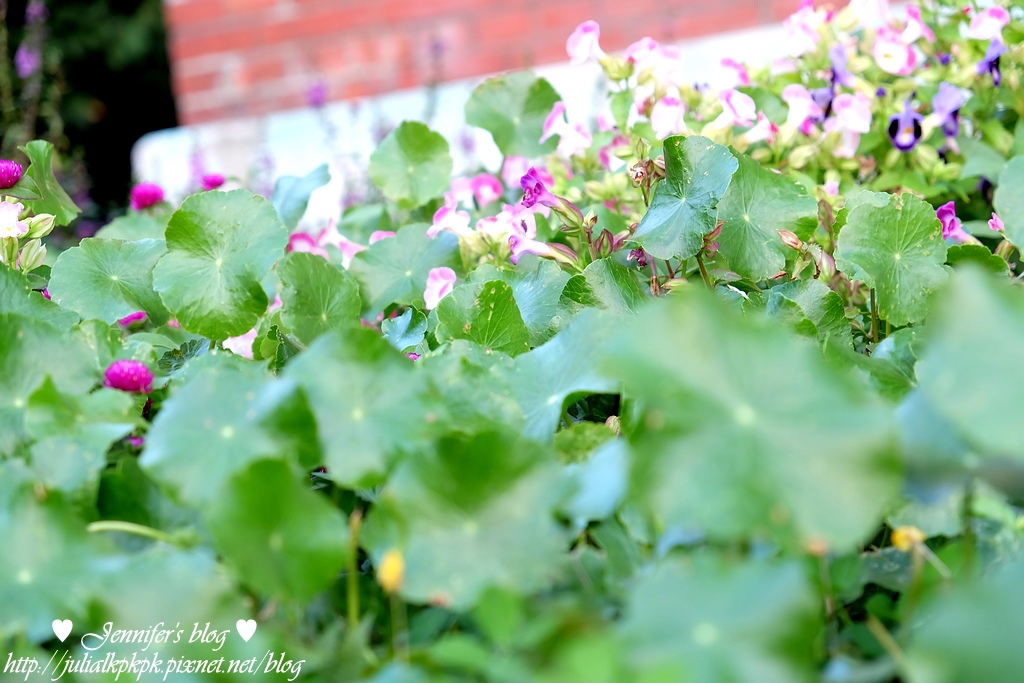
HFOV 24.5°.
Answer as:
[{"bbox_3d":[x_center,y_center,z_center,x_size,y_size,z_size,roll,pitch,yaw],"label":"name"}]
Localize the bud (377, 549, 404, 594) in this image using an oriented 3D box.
[{"bbox_3d":[-0.046,0.088,0.900,0.010,0.017,0.010,-4,13,0],"label":"bud"}]

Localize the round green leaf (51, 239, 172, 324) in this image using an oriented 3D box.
[{"bbox_3d":[-0.244,-0.036,1.430,0.074,0.022,0.062,-3,53,1],"label":"round green leaf"}]

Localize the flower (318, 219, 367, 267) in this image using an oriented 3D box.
[{"bbox_3d":[-0.115,-0.067,1.600,0.028,0.031,0.026,-14,17,-39],"label":"flower"}]

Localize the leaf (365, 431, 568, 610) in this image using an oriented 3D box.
[{"bbox_3d":[-0.017,0.068,0.890,0.074,0.070,0.024,-4,-30,0],"label":"leaf"}]

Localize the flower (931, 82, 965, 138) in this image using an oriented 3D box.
[{"bbox_3d":[0.293,-0.156,1.590,0.024,0.036,0.022,-12,11,-27],"label":"flower"}]

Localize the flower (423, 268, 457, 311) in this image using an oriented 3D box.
[{"bbox_3d":[-0.043,-0.031,1.400,0.023,0.027,0.022,-1,-9,18],"label":"flower"}]

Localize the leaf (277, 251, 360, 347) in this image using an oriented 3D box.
[{"bbox_3d":[-0.110,-0.025,1.360,0.049,0.056,0.014,0,-22,0],"label":"leaf"}]

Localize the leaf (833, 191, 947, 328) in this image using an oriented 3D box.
[{"bbox_3d":[0.196,-0.043,1.220,0.057,0.066,0.016,-6,-14,-4],"label":"leaf"}]

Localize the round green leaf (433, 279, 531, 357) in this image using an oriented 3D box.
[{"bbox_3d":[-0.015,-0.010,1.260,0.052,0.054,0.022,-5,-24,-2],"label":"round green leaf"}]

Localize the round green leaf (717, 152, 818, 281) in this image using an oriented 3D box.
[{"bbox_3d":[0.151,-0.075,1.410,0.064,0.080,0.020,-5,-20,-2],"label":"round green leaf"}]

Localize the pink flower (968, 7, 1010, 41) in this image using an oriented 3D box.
[{"bbox_3d":[0.307,-0.205,1.520,0.026,0.024,0.022,2,16,24],"label":"pink flower"}]

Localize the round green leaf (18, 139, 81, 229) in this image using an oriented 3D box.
[{"bbox_3d":[-0.296,-0.101,1.510,0.042,0.054,0.030,6,-17,34],"label":"round green leaf"}]

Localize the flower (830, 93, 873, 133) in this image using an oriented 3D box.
[{"bbox_3d":[0.237,-0.160,1.650,0.028,0.028,0.025,-6,13,-11],"label":"flower"}]

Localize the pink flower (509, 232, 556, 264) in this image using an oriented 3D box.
[{"bbox_3d":[0.011,-0.052,1.330,0.027,0.019,0.020,7,10,-9],"label":"pink flower"}]

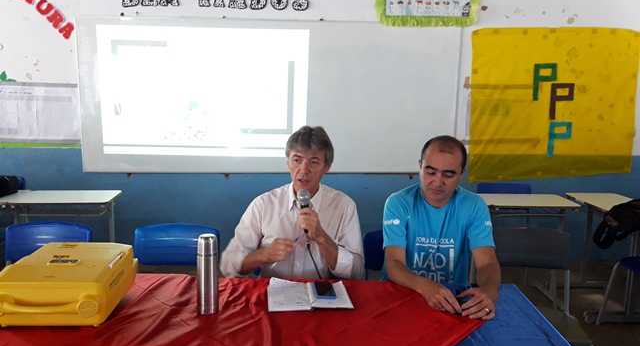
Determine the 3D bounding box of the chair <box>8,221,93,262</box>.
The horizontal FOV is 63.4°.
[{"bbox_3d":[-1.288,0.674,2.328,0.430,0.835,0.510,1,9,0],"label":"chair"}]

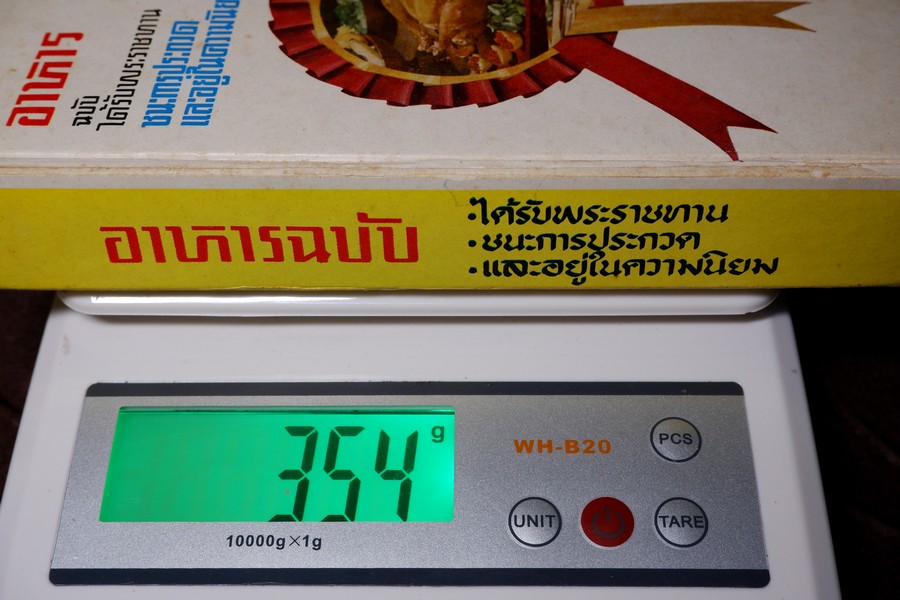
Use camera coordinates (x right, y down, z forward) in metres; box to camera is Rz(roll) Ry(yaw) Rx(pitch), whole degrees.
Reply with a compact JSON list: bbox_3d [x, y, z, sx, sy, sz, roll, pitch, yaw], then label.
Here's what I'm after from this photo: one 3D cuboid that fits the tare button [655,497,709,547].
[{"bbox_3d":[0.044,0.042,0.222,0.010,0.002,0.010,0,57,1],"label":"tare button"}]

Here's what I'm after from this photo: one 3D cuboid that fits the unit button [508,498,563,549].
[{"bbox_3d":[0.016,0.042,0.223,0.010,0.002,0.010,0,57,1],"label":"unit button"}]

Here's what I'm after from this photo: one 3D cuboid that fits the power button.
[{"bbox_3d":[0.030,0.042,0.222,0.010,0.002,0.010,0,57,1],"label":"power button"}]

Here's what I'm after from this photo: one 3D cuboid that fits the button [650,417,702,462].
[{"bbox_3d":[0.045,0.027,0.232,0.010,0.002,0.010,0,57,1],"label":"button"}]

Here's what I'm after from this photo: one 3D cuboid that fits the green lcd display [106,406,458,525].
[{"bbox_3d":[-0.033,0.032,0.231,0.068,0.003,0.025,0,57,1],"label":"green lcd display"}]

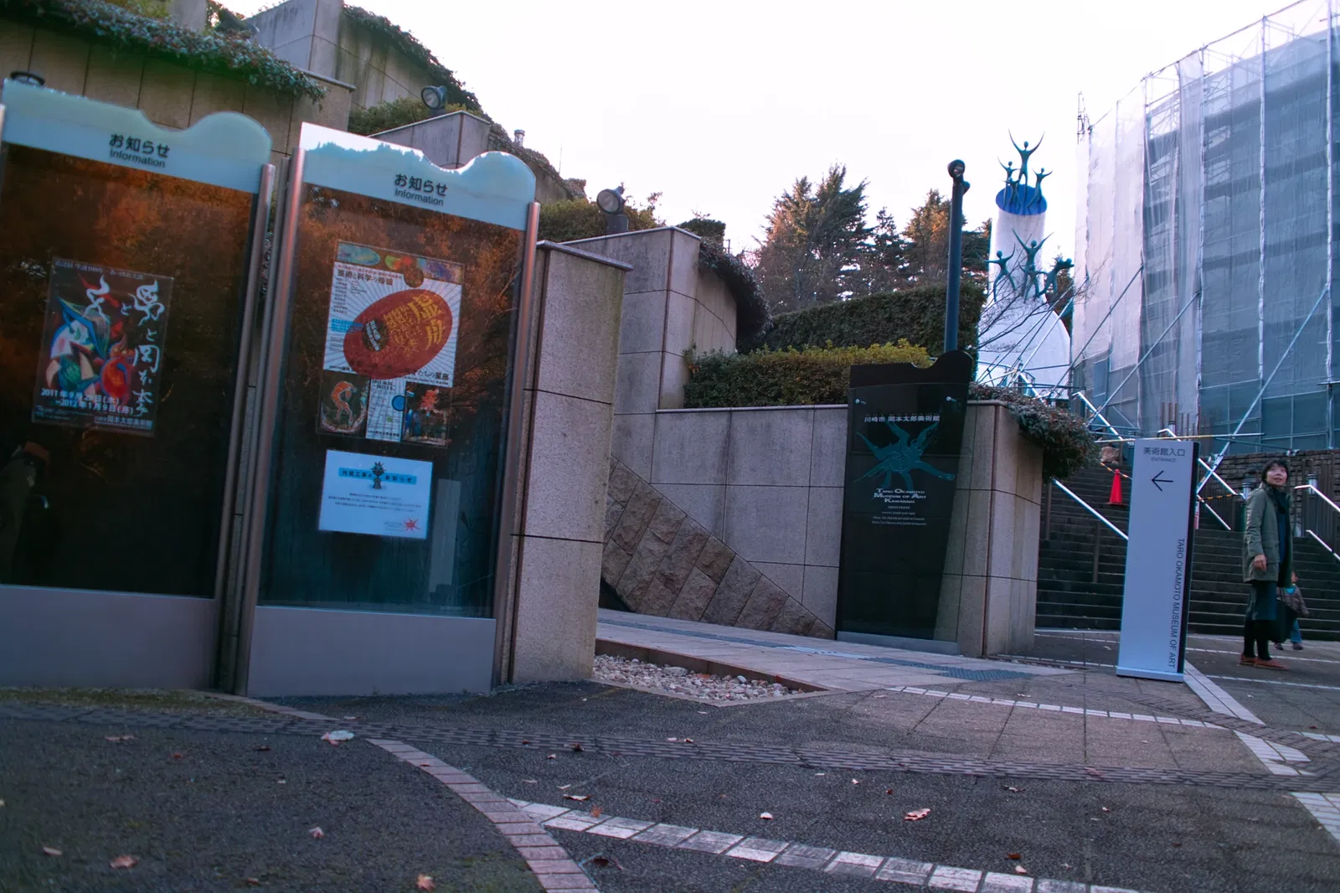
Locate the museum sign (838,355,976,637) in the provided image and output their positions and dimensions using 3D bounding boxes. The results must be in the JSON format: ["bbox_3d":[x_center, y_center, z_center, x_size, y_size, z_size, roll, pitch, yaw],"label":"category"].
[{"bbox_3d":[1.674,0.382,10.783,0.985,2.076,0.120,0,-7,40],"label":"museum sign"}]

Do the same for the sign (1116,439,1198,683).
[{"bbox_3d":[3.089,0.715,9.618,0.396,1.497,0.200,3,-6,26],"label":"sign"}]

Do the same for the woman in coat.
[{"bbox_3d":[4.510,0.865,11.527,0.450,1.580,0.320,8,-7,-37],"label":"woman in coat"}]

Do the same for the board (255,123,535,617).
[{"bbox_3d":[-1.037,-0.193,5.849,1.009,1.890,0.150,8,-7,-31],"label":"board"}]

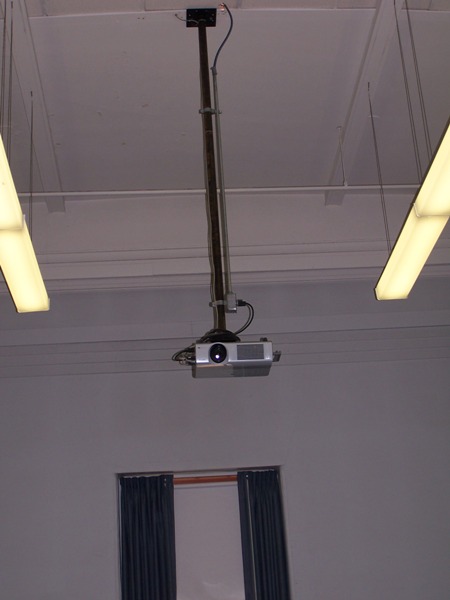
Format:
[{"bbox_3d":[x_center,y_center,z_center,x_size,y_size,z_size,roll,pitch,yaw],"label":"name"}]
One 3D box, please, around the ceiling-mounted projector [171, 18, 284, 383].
[{"bbox_3d":[-0.047,-0.532,5.467,0.450,1.830,0.290,-1,-21,-6],"label":"ceiling-mounted projector"}]

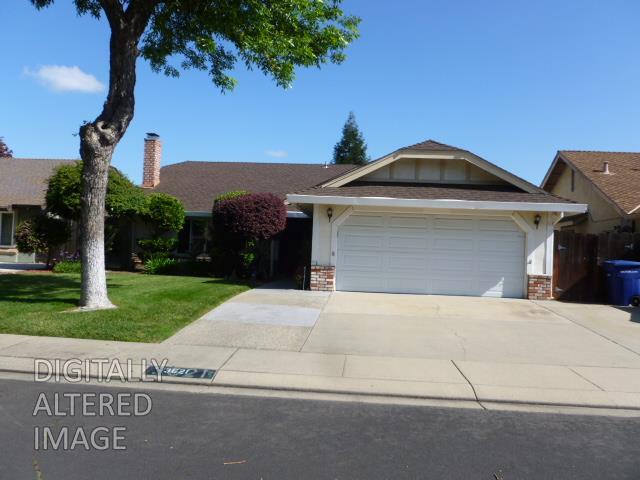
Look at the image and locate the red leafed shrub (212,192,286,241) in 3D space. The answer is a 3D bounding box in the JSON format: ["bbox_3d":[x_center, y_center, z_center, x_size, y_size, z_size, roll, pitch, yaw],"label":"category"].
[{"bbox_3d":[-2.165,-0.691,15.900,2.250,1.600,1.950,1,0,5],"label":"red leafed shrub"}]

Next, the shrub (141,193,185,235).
[{"bbox_3d":[-5.476,-0.921,18.000,1.550,1.500,1.450,1,0,5],"label":"shrub"}]

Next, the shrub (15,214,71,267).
[{"bbox_3d":[-9.434,0.017,17.600,1.900,1.800,1.600,1,0,5],"label":"shrub"}]

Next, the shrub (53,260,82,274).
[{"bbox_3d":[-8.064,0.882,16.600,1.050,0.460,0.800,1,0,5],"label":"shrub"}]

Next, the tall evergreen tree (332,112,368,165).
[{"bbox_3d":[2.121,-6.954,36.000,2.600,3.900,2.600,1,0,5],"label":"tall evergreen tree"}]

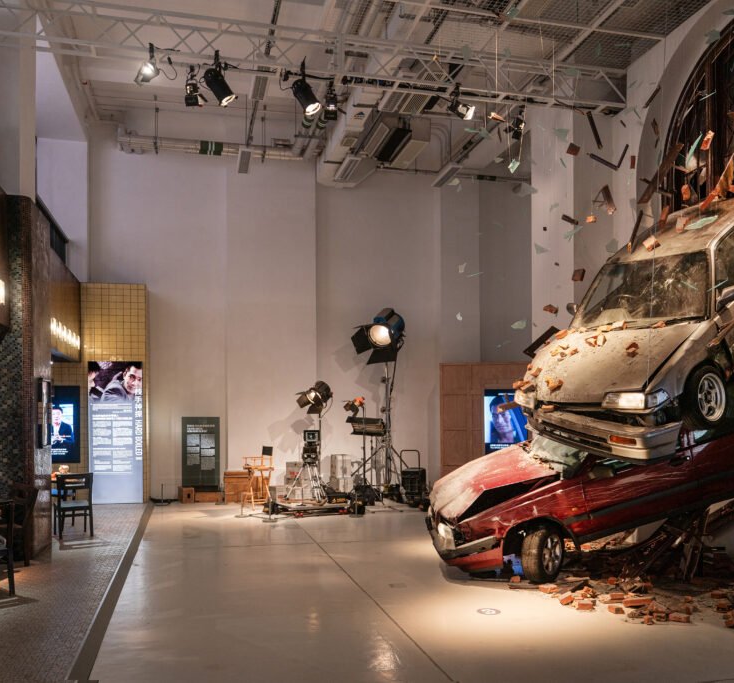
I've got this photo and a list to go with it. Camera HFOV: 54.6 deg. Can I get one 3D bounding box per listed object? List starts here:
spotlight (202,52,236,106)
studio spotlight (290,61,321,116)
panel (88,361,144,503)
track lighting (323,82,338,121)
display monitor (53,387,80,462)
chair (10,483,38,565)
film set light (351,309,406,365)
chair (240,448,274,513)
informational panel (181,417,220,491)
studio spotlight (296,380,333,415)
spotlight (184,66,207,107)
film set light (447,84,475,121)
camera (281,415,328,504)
[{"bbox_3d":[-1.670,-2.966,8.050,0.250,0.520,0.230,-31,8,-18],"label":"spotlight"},{"bbox_3d":[-0.700,-2.953,8.300,0.300,0.520,0.270,-28,-9,10],"label":"studio spotlight"},{"bbox_3d":[-4.509,1.622,12.750,0.940,2.540,0.080,1,-4,-14],"label":"panel"},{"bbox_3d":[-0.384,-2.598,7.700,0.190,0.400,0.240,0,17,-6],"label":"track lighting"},{"bbox_3d":[-5.496,1.485,12.650,0.760,1.375,0.080,0,-3,-14],"label":"display monitor"},{"bbox_3d":[-3.870,1.960,7.530,0.460,0.830,0.500,-2,-3,34],"label":"chair"},{"bbox_3d":[0.228,-0.091,13.000,0.800,0.750,0.750,-2,26,35],"label":"film set light"},{"bbox_3d":[-1.945,2.447,12.750,0.480,1.100,0.570,2,-3,-29],"label":"chair"},{"bbox_3d":[-3.174,2.180,13.600,0.720,1.480,0.060,1,-3,-14],"label":"informational panel"},{"bbox_3d":[-0.915,0.985,12.400,0.540,0.460,0.450,-34,15,-30],"label":"studio spotlight"},{"bbox_3d":[-1.977,-2.911,8.150,0.220,0.380,0.240,-1,32,12],"label":"spotlight"},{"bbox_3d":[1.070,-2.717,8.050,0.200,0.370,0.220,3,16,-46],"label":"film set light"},{"bbox_3d":[-1.000,2.049,11.750,0.680,1.220,0.700,0,-3,-3],"label":"camera"}]

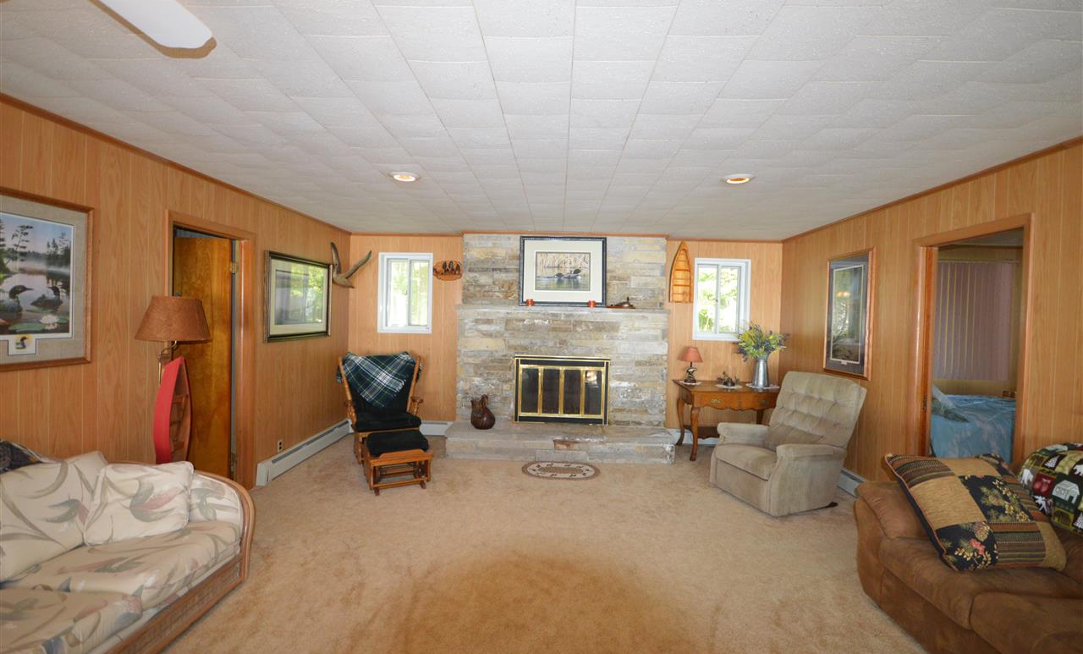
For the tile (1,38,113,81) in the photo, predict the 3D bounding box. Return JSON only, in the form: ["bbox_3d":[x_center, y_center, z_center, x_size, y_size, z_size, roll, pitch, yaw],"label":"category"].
[{"bbox_3d":[-1.936,-1.056,1.773,0.310,0.018,0.300,1,1,2],"label":"tile"}]

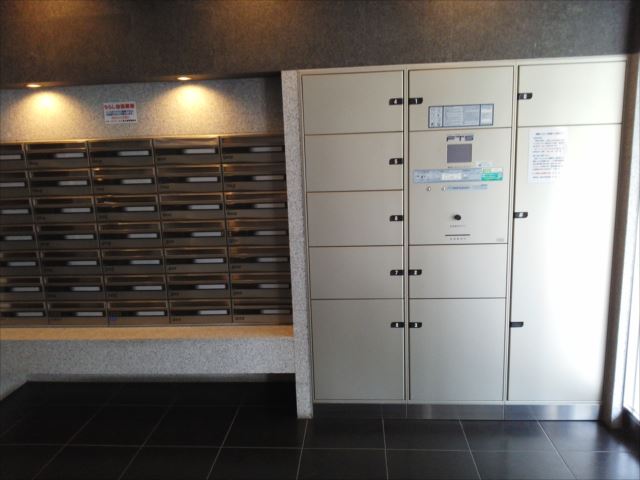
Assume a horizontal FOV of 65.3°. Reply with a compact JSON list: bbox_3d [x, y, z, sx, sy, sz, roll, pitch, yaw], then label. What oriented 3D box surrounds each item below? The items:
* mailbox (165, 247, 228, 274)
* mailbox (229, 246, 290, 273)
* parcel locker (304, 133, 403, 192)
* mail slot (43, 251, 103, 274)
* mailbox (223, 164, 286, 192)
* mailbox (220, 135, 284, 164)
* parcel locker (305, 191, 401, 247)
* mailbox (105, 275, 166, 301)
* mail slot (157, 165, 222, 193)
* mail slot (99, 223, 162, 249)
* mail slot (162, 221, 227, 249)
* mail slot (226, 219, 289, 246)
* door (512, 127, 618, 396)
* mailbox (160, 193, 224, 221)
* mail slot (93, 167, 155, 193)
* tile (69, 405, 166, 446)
[{"bbox_3d":[-0.687,0.100,2.927,0.362,0.147,0.250,-1,11,4],"label":"mailbox"},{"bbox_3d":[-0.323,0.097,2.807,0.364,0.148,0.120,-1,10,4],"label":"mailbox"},{"bbox_3d":[0.183,-0.415,2.635,0.472,0.279,0.450,-1,11,4],"label":"parcel locker"},{"bbox_3d":[-1.419,0.115,2.983,0.360,0.147,0.250,-1,11,4],"label":"mail slot"},{"bbox_3d":[-0.326,-0.357,2.803,0.363,0.150,0.280,-1,11,4],"label":"mailbox"},{"bbox_3d":[-0.332,-0.487,2.704,0.357,0.146,0.220,-1,11,5],"label":"mailbox"},{"bbox_3d":[0.192,-0.137,2.676,0.476,0.275,0.400,-1,10,4],"label":"parcel locker"},{"bbox_3d":[-1.043,0.247,2.952,0.364,0.148,0.250,-1,10,4],"label":"mailbox"},{"bbox_3d":[-0.688,-0.349,2.831,0.363,0.150,0.280,-1,11,4],"label":"mail slot"},{"bbox_3d":[-1.036,-0.034,2.834,0.357,0.146,0.200,-1,11,5],"label":"mail slot"},{"bbox_3d":[-0.676,-0.043,2.815,0.357,0.146,0.220,-1,11,5],"label":"mail slot"},{"bbox_3d":[-0.317,-0.051,2.786,0.357,0.146,0.220,-1,11,5],"label":"mail slot"},{"bbox_3d":[1.186,0.147,2.461,0.469,1.386,0.040,-1,10,4],"label":"door"},{"bbox_3d":[-0.697,-0.197,2.872,0.362,0.144,0.250,-1,11,4],"label":"mailbox"},{"bbox_3d":[-1.062,-0.338,2.848,0.364,0.148,0.250,-1,10,4],"label":"mail slot"},{"bbox_3d":[-1.062,1.001,2.694,0.399,0.010,0.401,-1,10,4],"label":"tile"}]

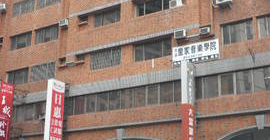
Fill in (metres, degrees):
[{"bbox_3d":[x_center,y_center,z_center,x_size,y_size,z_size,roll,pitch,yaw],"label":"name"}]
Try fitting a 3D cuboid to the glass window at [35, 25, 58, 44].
[{"bbox_3d":[-7.321,-2.933,38.883,2.639,1.365,0.120,-10,-20,33],"label":"glass window"}]

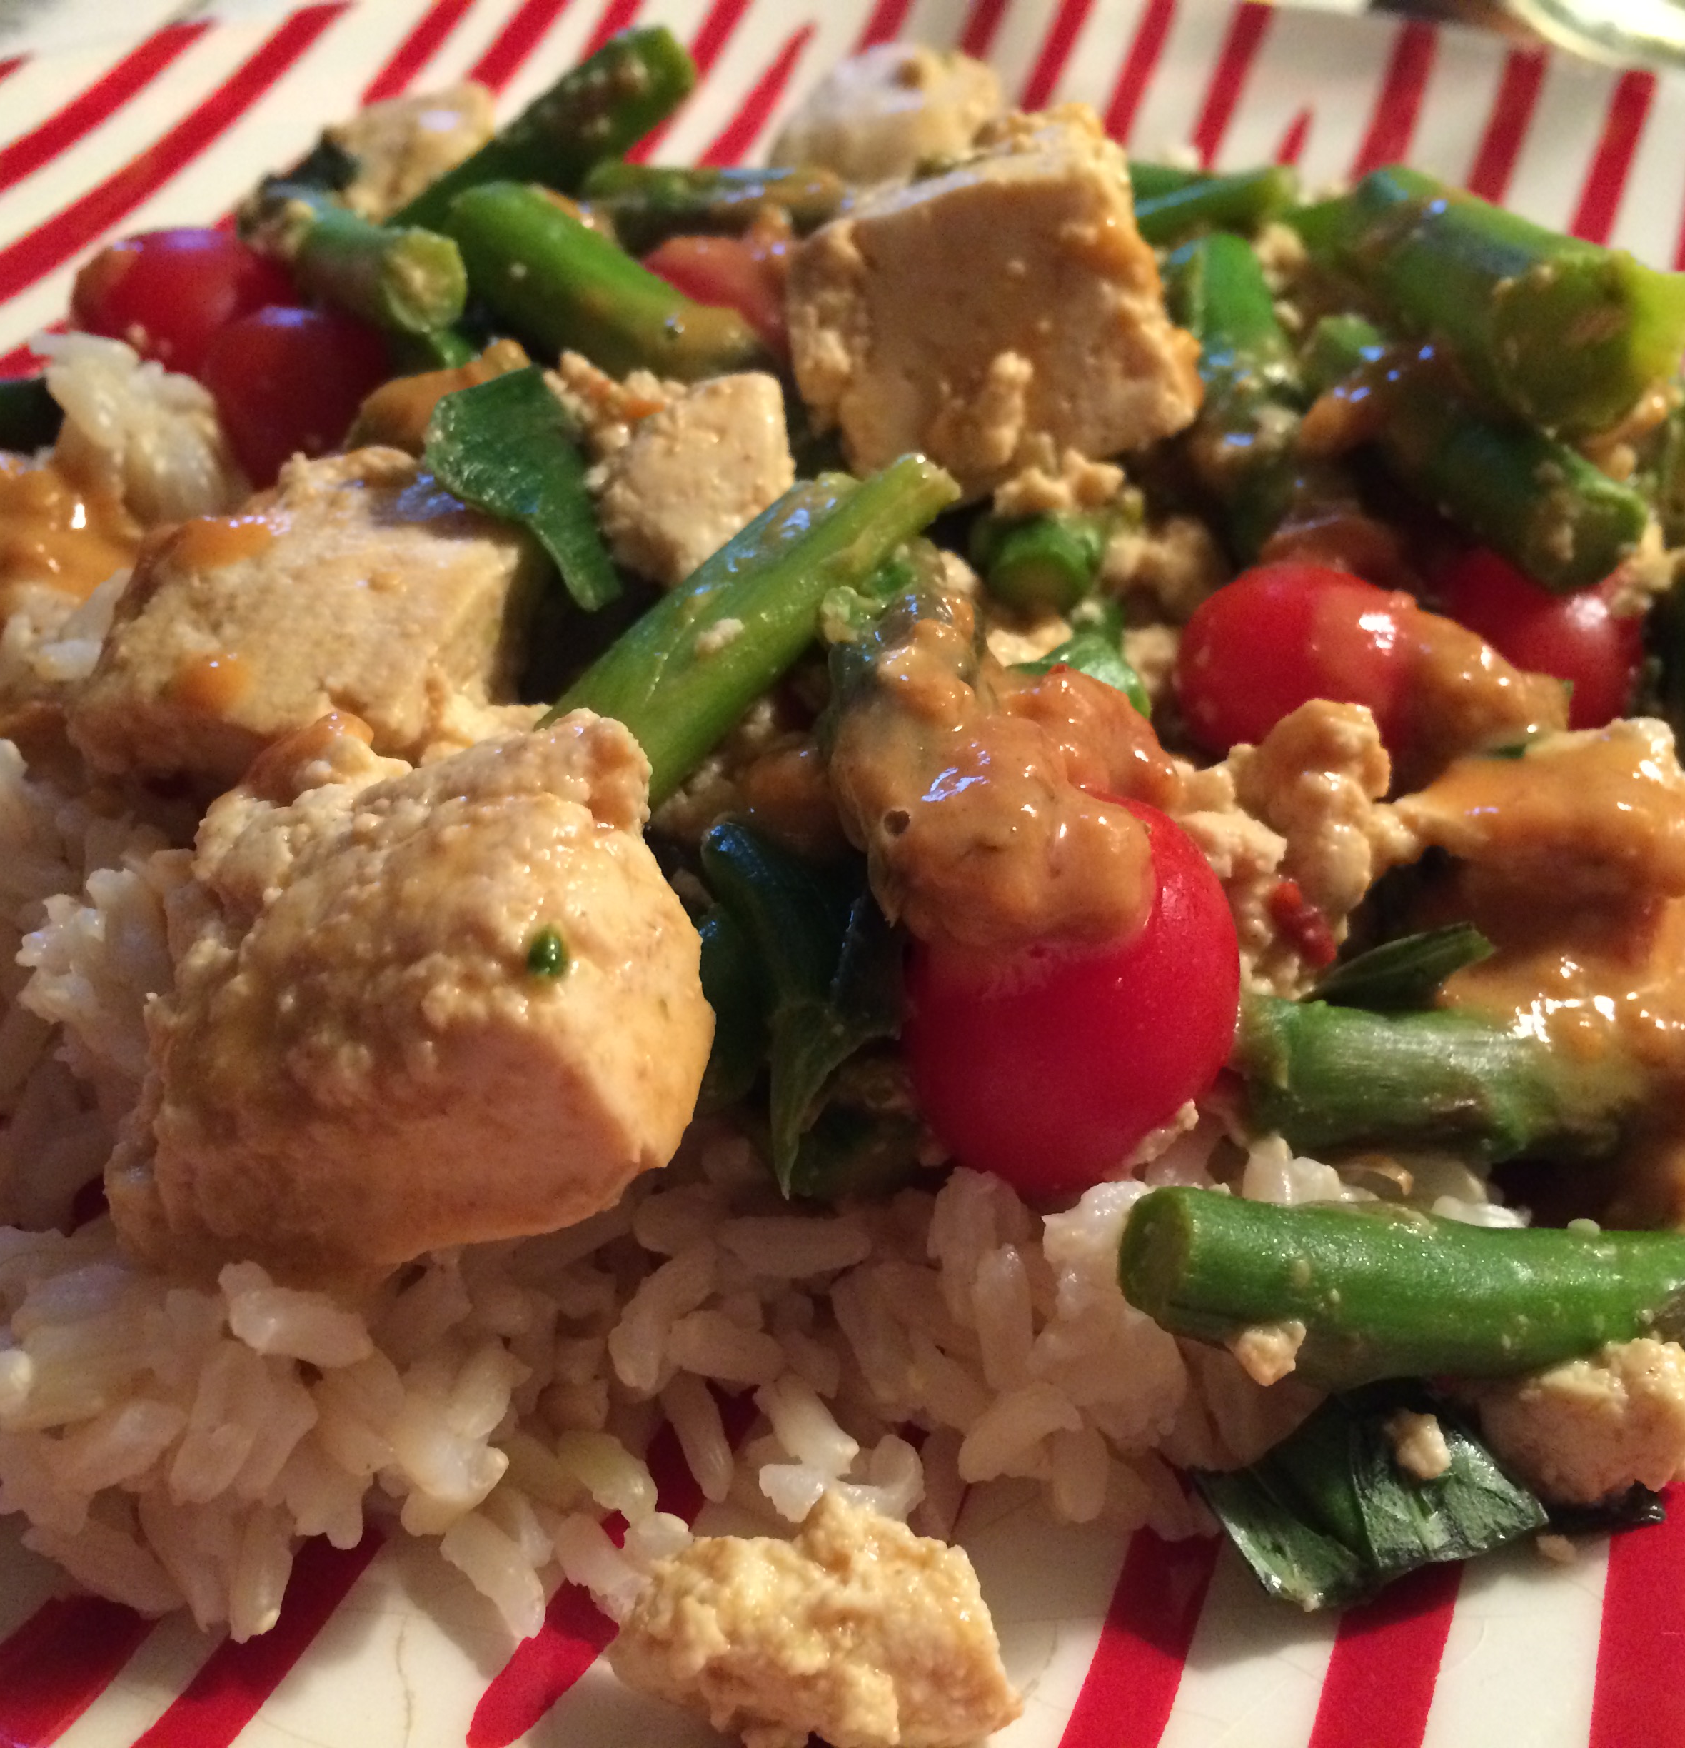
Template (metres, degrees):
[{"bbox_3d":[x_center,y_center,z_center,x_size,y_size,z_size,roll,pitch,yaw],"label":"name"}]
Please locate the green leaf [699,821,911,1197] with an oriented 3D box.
[{"bbox_3d":[-0.003,0.011,0.170,0.018,0.031,0.013,-9,-6,0],"label":"green leaf"}]

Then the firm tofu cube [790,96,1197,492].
[{"bbox_3d":[0.016,-0.062,0.212,0.032,0.031,0.026,-16,38,-9],"label":"firm tofu cube"}]

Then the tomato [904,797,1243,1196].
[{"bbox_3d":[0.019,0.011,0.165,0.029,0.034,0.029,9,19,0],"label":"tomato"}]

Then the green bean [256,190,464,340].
[{"bbox_3d":[-0.068,-0.086,0.275,0.032,0.015,0.015,22,41,38],"label":"green bean"}]

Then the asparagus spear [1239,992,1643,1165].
[{"bbox_3d":[0.042,0.014,0.134,0.029,0.010,0.010,5,36,2],"label":"asparagus spear"}]

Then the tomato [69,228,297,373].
[{"bbox_3d":[-0.097,-0.083,0.287,0.033,0.027,0.028,3,38,0],"label":"tomato"}]

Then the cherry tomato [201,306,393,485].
[{"bbox_3d":[-0.075,-0.065,0.268,0.026,0.026,0.026,3,38,0],"label":"cherry tomato"}]

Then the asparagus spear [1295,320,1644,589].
[{"bbox_3d":[0.059,-0.043,0.191,0.011,0.011,0.037,-16,44,-21],"label":"asparagus spear"}]

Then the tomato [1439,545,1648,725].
[{"bbox_3d":[0.083,-0.028,0.232,0.026,0.026,0.026,3,38,0],"label":"tomato"}]

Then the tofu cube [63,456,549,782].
[{"bbox_3d":[-0.047,-0.021,0.171,0.031,0.023,0.028,-1,52,-2],"label":"tofu cube"}]

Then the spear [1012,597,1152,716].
[{"bbox_3d":[0.026,-0.024,0.213,0.017,0.013,0.015,3,38,0],"label":"spear"}]

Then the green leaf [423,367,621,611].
[{"bbox_3d":[-0.037,-0.044,0.224,0.019,0.029,0.008,-21,0,-2],"label":"green leaf"}]

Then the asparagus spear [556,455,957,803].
[{"bbox_3d":[-0.005,-0.022,0.162,0.011,0.011,0.051,22,45,27],"label":"asparagus spear"}]

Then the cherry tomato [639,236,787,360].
[{"bbox_3d":[-0.015,-0.066,0.238,0.022,0.021,0.022,0,36,0],"label":"cherry tomato"}]

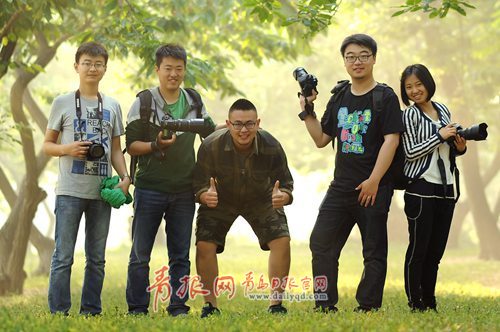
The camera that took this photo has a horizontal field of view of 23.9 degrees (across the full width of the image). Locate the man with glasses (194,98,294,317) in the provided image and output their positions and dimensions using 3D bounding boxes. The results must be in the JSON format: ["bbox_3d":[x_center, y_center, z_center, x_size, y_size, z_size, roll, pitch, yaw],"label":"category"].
[{"bbox_3d":[-0.030,0.270,7.400,0.640,1.370,0.700,0,-1,0],"label":"man with glasses"}]

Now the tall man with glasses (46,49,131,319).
[{"bbox_3d":[-1.035,0.084,7.520,0.570,1.760,0.370,0,-1,-12],"label":"tall man with glasses"}]

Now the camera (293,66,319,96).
[{"bbox_3d":[0.355,-0.535,7.480,0.110,0.170,0.140,-36,0,0],"label":"camera"}]

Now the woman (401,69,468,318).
[{"bbox_3d":[1.183,0.147,7.580,0.460,1.610,0.420,1,-2,-43],"label":"woman"}]

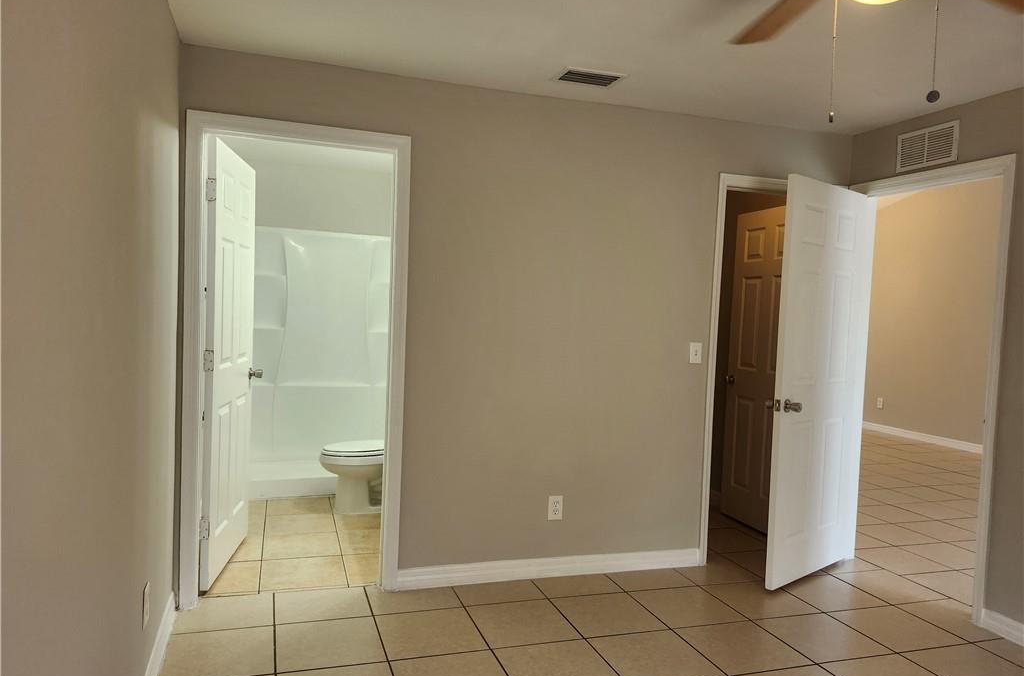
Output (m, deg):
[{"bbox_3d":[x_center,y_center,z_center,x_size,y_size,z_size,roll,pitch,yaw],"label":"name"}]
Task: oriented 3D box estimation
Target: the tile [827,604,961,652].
[{"bbox_3d":[1.724,1.304,3.056,0.402,0.010,0.402,2,2,-18],"label":"tile"}]

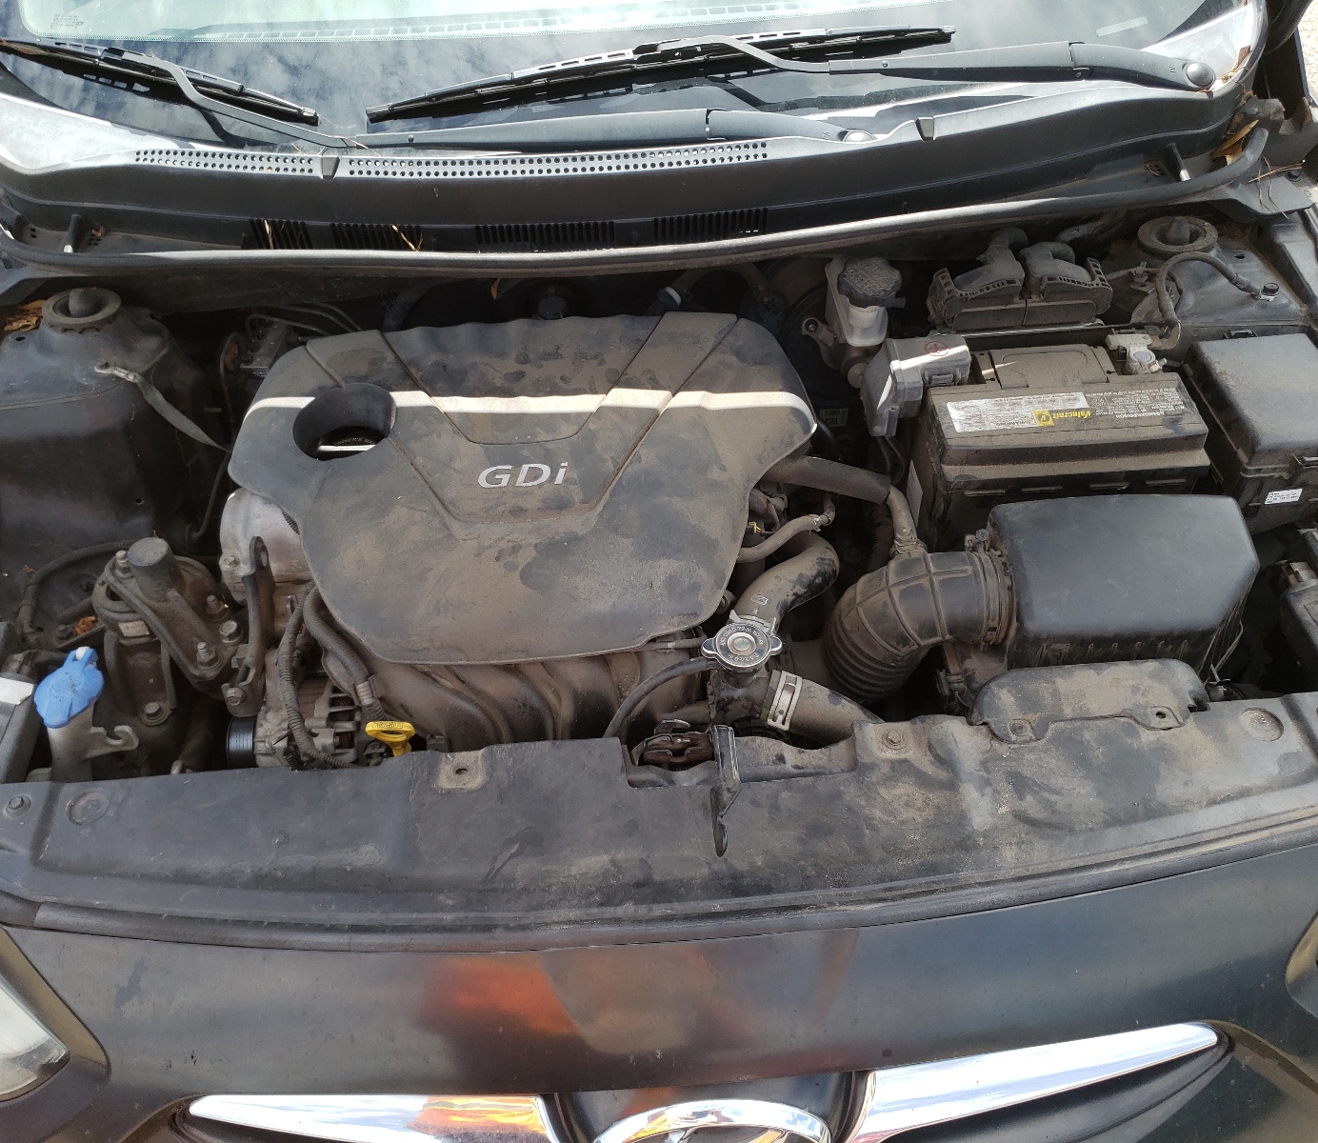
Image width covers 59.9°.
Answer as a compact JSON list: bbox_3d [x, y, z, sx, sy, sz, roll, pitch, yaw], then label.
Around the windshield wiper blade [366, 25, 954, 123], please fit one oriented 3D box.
[{"bbox_3d":[0.005,-0.557,1.285,0.667,0.040,0.030,-9,76,-2],"label":"windshield wiper blade"}]

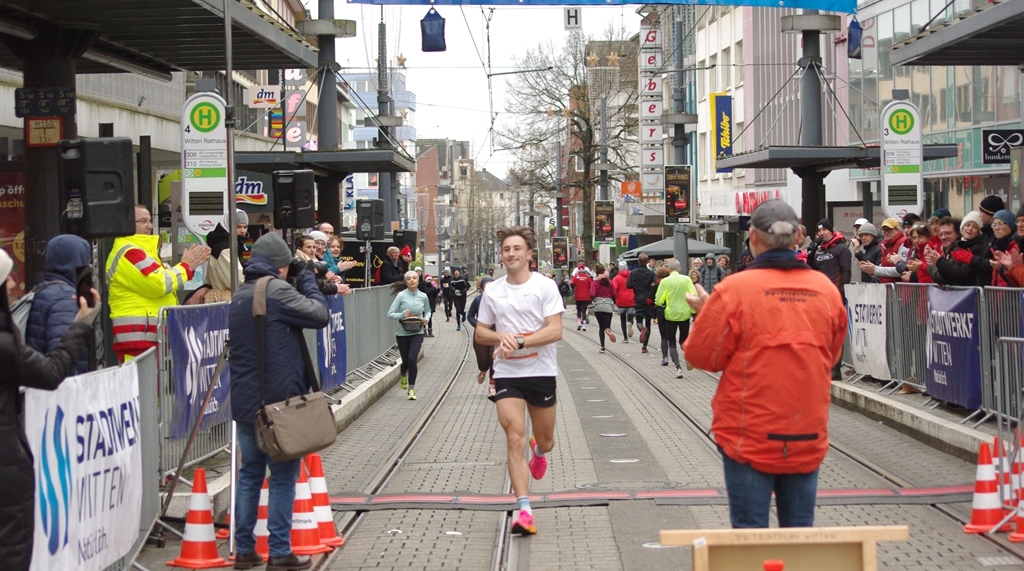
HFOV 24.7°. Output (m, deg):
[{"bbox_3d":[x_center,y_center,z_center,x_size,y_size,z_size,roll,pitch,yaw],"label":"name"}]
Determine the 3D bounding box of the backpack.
[{"bbox_3d":[-2.819,0.173,13.500,0.170,0.420,0.300,-1,0,-30],"label":"backpack"}]

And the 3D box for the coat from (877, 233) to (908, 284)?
[{"bbox_3d":[4.456,-0.210,27.200,0.350,0.760,0.470,-1,0,-41],"label":"coat"}]

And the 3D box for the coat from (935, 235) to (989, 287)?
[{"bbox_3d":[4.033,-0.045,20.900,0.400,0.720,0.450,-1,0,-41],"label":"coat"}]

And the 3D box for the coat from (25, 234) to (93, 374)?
[{"bbox_3d":[-2.647,0.175,13.600,0.360,0.920,0.480,-1,0,-30],"label":"coat"}]

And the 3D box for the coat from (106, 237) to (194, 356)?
[{"bbox_3d":[-2.407,0.050,15.500,0.560,0.800,0.560,-1,0,-10],"label":"coat"}]

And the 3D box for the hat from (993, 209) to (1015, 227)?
[{"bbox_3d":[4.109,-0.547,19.500,0.180,0.180,0.210,-1,0,45],"label":"hat"}]

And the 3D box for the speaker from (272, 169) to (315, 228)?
[{"bbox_3d":[-2.368,-0.943,25.300,0.370,0.625,0.340,-1,0,24],"label":"speaker"}]

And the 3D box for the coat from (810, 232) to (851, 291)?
[{"bbox_3d":[3.701,-0.231,27.000,0.530,0.790,0.390,-1,0,41],"label":"coat"}]

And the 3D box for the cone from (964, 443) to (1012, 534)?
[{"bbox_3d":[2.732,1.148,13.400,0.275,0.495,0.275,-1,0,0],"label":"cone"}]

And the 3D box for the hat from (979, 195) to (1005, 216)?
[{"bbox_3d":[4.544,-0.752,22.100,0.235,0.200,0.200,8,2,9],"label":"hat"}]

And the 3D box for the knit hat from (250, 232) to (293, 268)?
[{"bbox_3d":[-1.267,-0.190,12.300,0.235,0.195,0.200,8,-5,-39],"label":"knit hat"}]

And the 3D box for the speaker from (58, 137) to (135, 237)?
[{"bbox_3d":[-2.705,-0.638,15.200,0.380,0.637,0.360,-1,0,30],"label":"speaker"}]

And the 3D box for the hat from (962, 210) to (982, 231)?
[{"bbox_3d":[4.293,-0.598,21.800,0.205,0.210,0.230,-1,0,18],"label":"hat"}]

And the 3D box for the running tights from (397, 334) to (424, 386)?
[{"bbox_3d":[-1.248,0.885,28.700,0.340,0.700,0.360,-1,0,-3],"label":"running tights"}]

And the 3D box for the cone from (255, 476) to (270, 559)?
[{"bbox_3d":[-1.334,1.202,12.420,0.285,0.500,0.285,-1,0,45],"label":"cone"}]

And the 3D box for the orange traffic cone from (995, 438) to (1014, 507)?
[{"bbox_3d":[2.879,1.145,13.750,0.285,0.500,0.285,-1,0,12],"label":"orange traffic cone"}]

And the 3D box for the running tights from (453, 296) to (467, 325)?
[{"bbox_3d":[-1.448,0.724,65.000,0.360,0.820,0.500,-1,0,-3],"label":"running tights"}]

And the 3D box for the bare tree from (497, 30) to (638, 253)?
[{"bbox_3d":[2.541,-5.217,105.000,6.400,12.400,6.400,-1,0,0],"label":"bare tree"}]

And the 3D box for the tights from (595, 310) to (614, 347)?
[{"bbox_3d":[1.724,0.801,43.500,0.380,0.740,0.450,-1,0,0],"label":"tights"}]

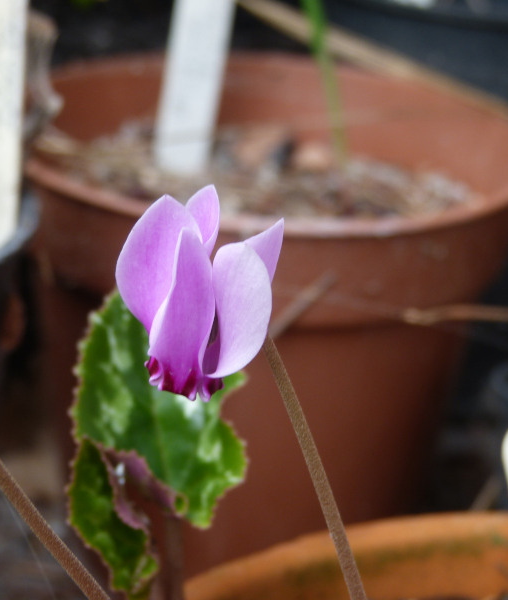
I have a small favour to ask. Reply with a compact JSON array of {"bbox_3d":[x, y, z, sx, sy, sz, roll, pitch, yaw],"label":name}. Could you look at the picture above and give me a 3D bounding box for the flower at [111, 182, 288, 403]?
[{"bbox_3d":[-0.008,-0.001,0.272,0.025,0.031,0.024,3,15,-1],"label":"flower"}]

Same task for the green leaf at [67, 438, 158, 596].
[{"bbox_3d":[-0.023,0.035,0.285,0.013,0.025,0.012,-12,-3,-14],"label":"green leaf"}]

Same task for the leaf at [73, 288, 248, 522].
[{"bbox_3d":[-0.016,0.018,0.290,0.028,0.038,0.013,-2,-5,-6],"label":"leaf"}]

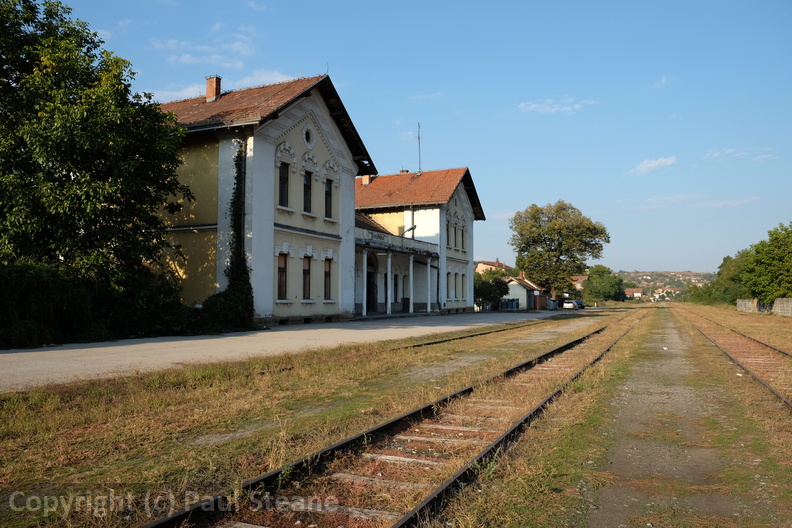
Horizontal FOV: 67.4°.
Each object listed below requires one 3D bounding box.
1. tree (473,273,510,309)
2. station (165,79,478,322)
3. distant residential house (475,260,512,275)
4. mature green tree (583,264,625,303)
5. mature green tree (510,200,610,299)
[{"bbox_3d":[11.963,3.582,76.000,5.300,4.800,5.000,-1,-4,24],"label":"tree"},{"bbox_3d":[-5.661,-3.156,50.045,15.850,15.070,39.950,-1,-4,24],"label":"station"},{"bbox_3d":[26.263,2.761,160.000,10.800,7.100,10.000,-1,-4,24],"label":"distant residential house"},{"bbox_3d":[55.892,5.387,160.000,11.200,10.500,10.500,-1,-4,24],"label":"mature green tree"},{"bbox_3d":[25.598,-1.566,93.000,15.900,16.700,15.000,-1,-4,24],"label":"mature green tree"}]

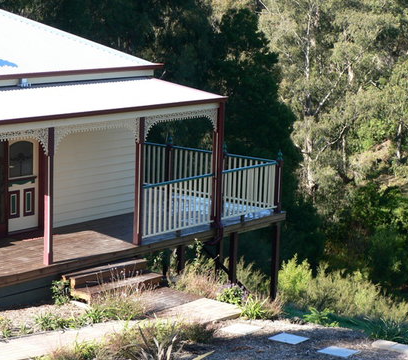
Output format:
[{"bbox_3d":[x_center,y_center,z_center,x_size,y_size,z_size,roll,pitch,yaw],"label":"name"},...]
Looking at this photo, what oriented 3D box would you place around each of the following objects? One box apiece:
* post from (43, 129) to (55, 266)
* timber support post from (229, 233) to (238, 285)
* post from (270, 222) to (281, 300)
[{"bbox_3d":[-2.675,0.273,22.249,0.110,2.389,0.110,9,12,37],"label":"post"},{"bbox_3d":[0.595,1.654,26.725,0.110,1.165,0.110,9,12,37],"label":"timber support post"},{"bbox_3d":[1.543,1.781,27.994,0.110,1.759,0.110,9,12,37],"label":"post"}]

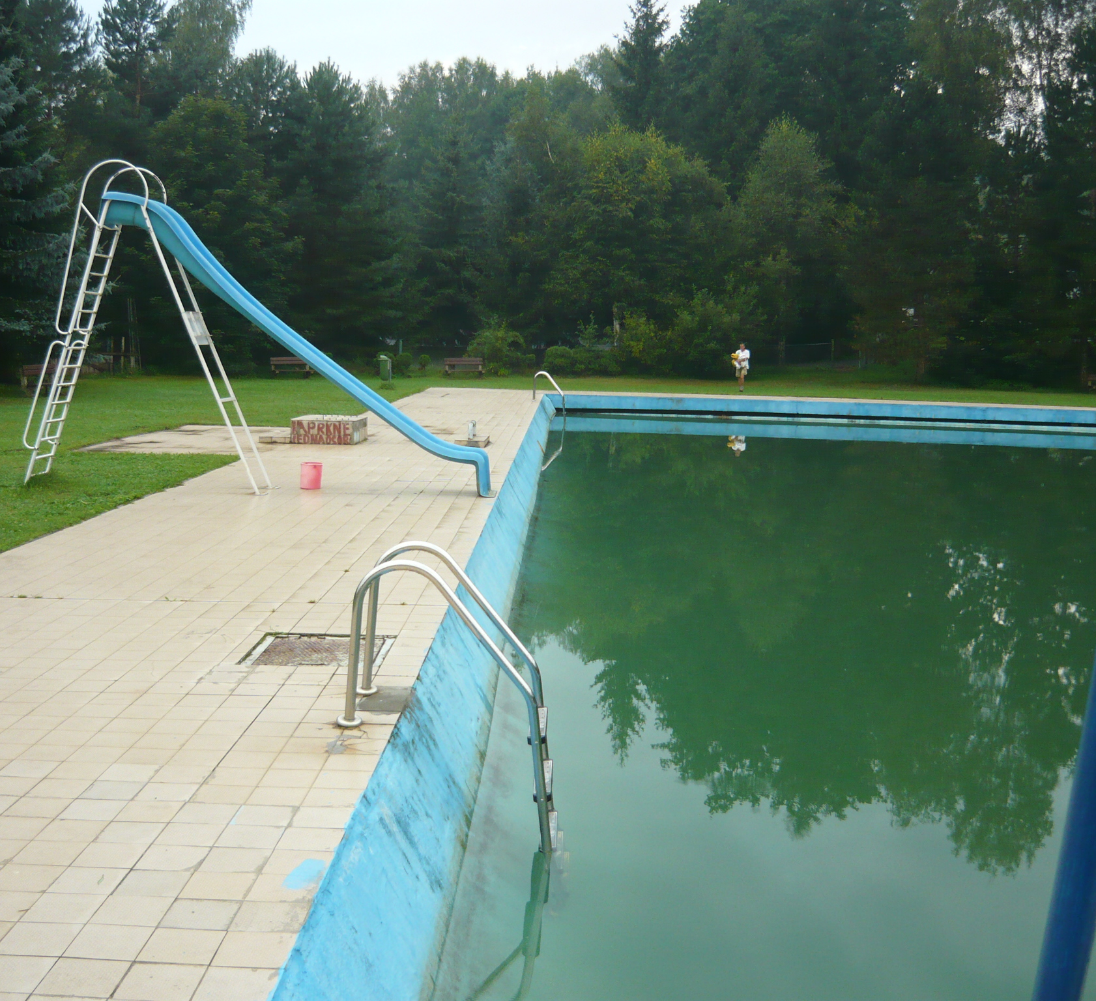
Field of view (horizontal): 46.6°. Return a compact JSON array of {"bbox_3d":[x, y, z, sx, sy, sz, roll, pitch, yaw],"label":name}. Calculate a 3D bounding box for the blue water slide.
[{"bbox_3d":[-2.788,-1.763,14.315,4.410,3.201,0.500,3,8,5],"label":"blue water slide"}]

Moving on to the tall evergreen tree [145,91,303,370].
[{"bbox_3d":[-12.415,-10.198,48.323,6.066,10.697,5.900,2,8,1],"label":"tall evergreen tree"}]

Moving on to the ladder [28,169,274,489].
[{"bbox_3d":[-4.548,-1.974,14.447,2.764,3.627,0.520,3,8,5],"label":"ladder"}]

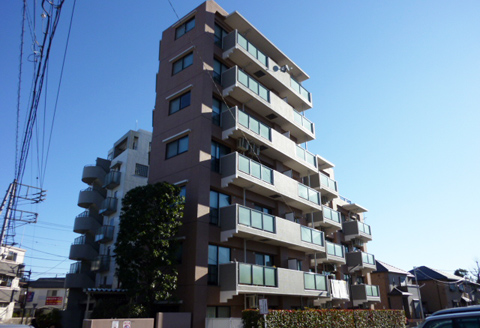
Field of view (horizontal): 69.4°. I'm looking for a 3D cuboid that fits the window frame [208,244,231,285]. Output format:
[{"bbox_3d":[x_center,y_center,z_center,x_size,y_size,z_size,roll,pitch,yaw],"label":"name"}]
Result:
[{"bbox_3d":[-1.047,5.009,17.140,0.120,1.875,1.603,-18,-29,37],"label":"window frame"}]

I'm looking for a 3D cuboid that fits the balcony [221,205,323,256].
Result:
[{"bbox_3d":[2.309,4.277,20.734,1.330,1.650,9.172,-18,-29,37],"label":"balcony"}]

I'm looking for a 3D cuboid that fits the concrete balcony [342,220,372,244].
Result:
[{"bbox_3d":[11.641,6.799,34.220,1.400,1.667,3.285,-18,-29,37],"label":"concrete balcony"}]

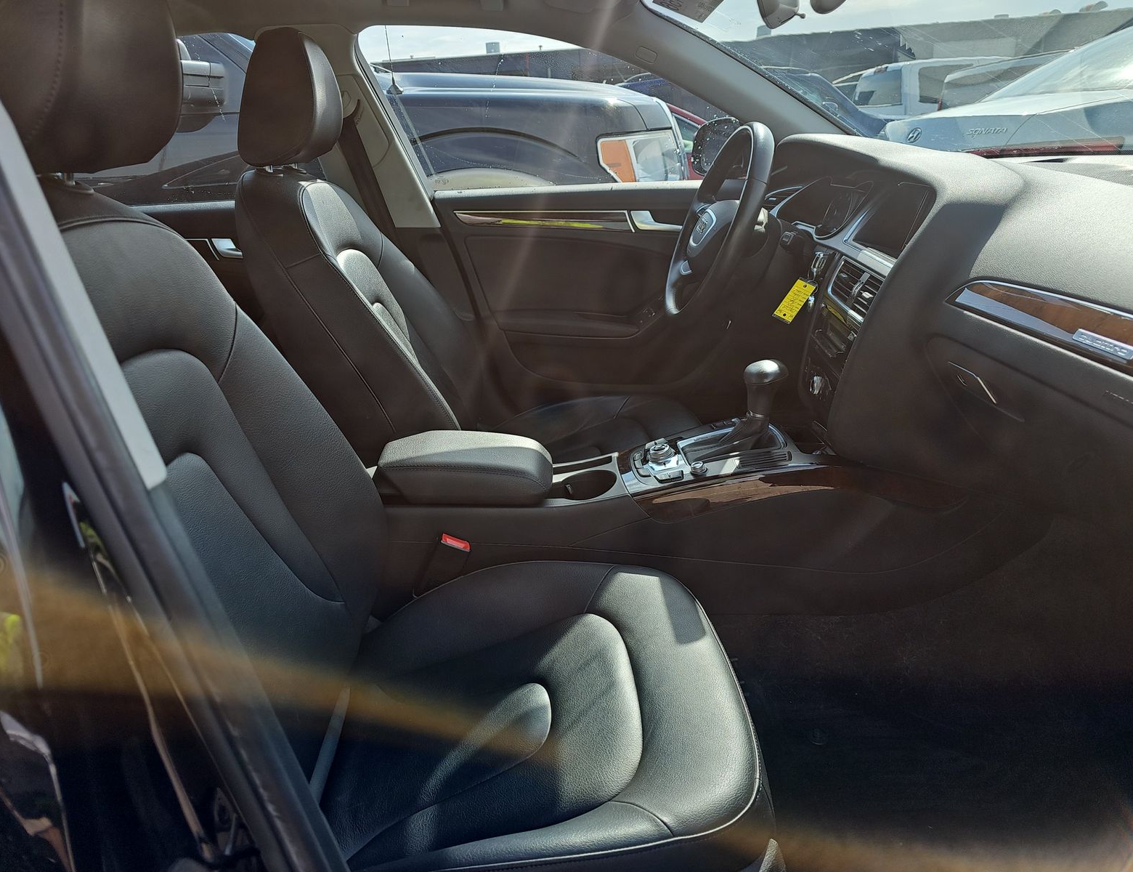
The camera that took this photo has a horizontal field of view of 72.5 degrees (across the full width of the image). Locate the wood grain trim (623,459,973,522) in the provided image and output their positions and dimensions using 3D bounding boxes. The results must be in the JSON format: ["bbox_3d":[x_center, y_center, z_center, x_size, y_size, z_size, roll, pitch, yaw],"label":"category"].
[{"bbox_3d":[0.330,0.079,1.122,0.460,0.070,0.090,-2,20,-4],"label":"wood grain trim"}]

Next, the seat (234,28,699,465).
[{"bbox_3d":[-0.139,-0.247,1.473,0.830,0.950,0.530,-2,20,-4],"label":"seat"}]

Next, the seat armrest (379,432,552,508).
[{"bbox_3d":[-0.150,0.039,1.186,0.265,0.075,0.160,-2,20,-4],"label":"seat armrest"}]

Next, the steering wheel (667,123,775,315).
[{"bbox_3d":[0.298,-0.394,1.456,0.100,0.375,0.375,19,17,-11],"label":"steering wheel"}]

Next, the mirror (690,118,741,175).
[{"bbox_3d":[0.408,-0.725,1.936,0.140,0.150,0.210,-5,20,-11],"label":"mirror"}]

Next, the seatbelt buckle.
[{"bbox_3d":[-0.180,0.193,1.111,0.050,0.110,0.028,25,16,-13],"label":"seatbelt buckle"}]

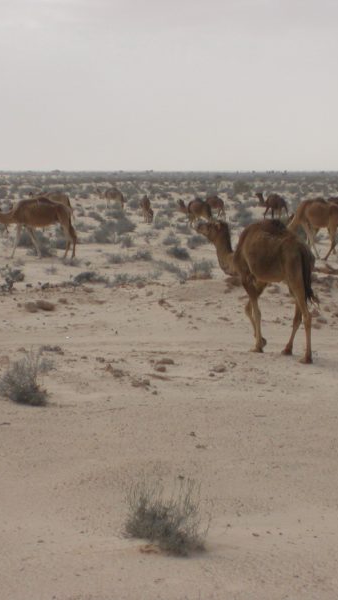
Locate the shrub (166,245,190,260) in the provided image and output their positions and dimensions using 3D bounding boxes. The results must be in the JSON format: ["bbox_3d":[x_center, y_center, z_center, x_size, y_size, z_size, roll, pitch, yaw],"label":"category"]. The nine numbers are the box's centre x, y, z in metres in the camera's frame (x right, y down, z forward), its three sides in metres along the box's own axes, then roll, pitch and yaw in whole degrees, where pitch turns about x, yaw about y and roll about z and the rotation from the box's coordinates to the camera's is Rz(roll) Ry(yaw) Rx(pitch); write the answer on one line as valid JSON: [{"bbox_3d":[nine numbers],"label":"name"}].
[{"bbox_3d":[0.273,-1.428,99.000,0.730,0.470,0.650,0,2,0],"label":"shrub"}]

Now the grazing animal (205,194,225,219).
[{"bbox_3d":[2.955,-6.586,232.000,2.500,1.800,0.700,1,2,14],"label":"grazing animal"}]

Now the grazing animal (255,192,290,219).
[{"bbox_3d":[7.242,-6.542,228.000,2.400,1.900,0.700,0,2,-9],"label":"grazing animal"}]

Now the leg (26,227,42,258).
[{"bbox_3d":[-4.275,-1.814,102.800,0.480,1.000,0.220,0,2,-3],"label":"leg"}]

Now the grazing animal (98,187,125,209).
[{"bbox_3d":[-5.294,-9.345,300.000,2.500,1.950,0.650,1,2,15],"label":"grazing animal"}]

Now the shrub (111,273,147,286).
[{"bbox_3d":[-0.834,-0.433,68.800,0.757,0.280,0.681,0,2,0],"label":"shrub"}]

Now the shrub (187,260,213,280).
[{"bbox_3d":[0.699,-0.655,72.300,0.574,0.420,0.517,0,2,0],"label":"shrub"}]

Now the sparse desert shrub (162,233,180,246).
[{"bbox_3d":[0.052,-2.104,113.300,0.624,0.461,0.562,0,2,0],"label":"sparse desert shrub"}]

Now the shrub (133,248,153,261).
[{"bbox_3d":[-0.783,-1.396,100.000,0.614,0.368,0.550,0,2,0],"label":"shrub"}]

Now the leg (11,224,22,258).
[{"bbox_3d":[-4.633,-1.777,99.000,0.304,1.033,0.200,0,2,0],"label":"leg"}]

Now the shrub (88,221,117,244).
[{"bbox_3d":[-2.414,-2.451,118.300,1.086,0.826,0.978,0,2,0],"label":"shrub"}]

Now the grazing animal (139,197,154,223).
[{"bbox_3d":[-1.519,-6.110,220.000,0.800,1.850,2.400,0,2,-9],"label":"grazing animal"}]

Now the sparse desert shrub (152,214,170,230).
[{"bbox_3d":[-0.522,-4.757,200.000,1.080,0.950,0.950,0,2,0],"label":"sparse desert shrub"}]

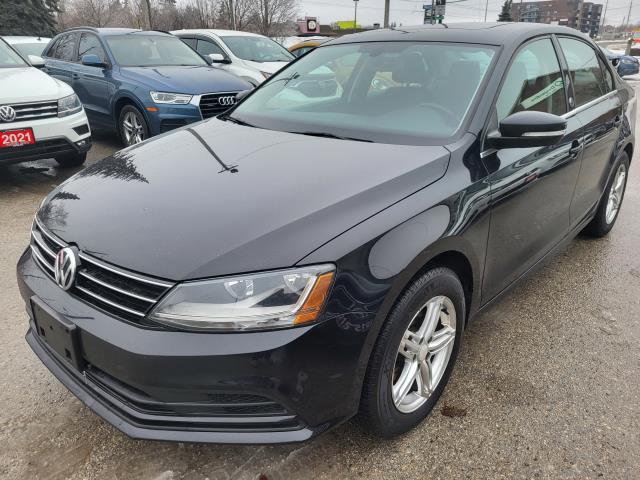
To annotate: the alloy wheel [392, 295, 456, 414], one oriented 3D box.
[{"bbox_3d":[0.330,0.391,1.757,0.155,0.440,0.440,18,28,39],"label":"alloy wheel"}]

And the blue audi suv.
[{"bbox_3d":[-2.705,-2.320,7.211,4.390,1.600,1.840,18,28,38],"label":"blue audi suv"}]

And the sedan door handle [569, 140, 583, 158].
[{"bbox_3d":[1.276,-0.444,2.398,0.060,0.055,0.200,18,28,39],"label":"sedan door handle"}]

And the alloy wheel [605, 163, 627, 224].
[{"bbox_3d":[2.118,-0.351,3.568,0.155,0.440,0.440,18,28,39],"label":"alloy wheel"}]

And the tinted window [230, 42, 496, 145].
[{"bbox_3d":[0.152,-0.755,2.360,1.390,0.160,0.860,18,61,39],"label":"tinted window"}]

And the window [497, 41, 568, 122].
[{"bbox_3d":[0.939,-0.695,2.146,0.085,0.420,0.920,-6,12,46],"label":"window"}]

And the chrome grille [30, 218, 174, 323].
[{"bbox_3d":[-0.797,0.091,1.569,1.000,0.195,0.140,18,28,39],"label":"chrome grille"}]

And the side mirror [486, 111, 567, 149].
[{"bbox_3d":[0.816,-0.423,1.859,0.260,0.160,0.170,18,28,39],"label":"side mirror"}]

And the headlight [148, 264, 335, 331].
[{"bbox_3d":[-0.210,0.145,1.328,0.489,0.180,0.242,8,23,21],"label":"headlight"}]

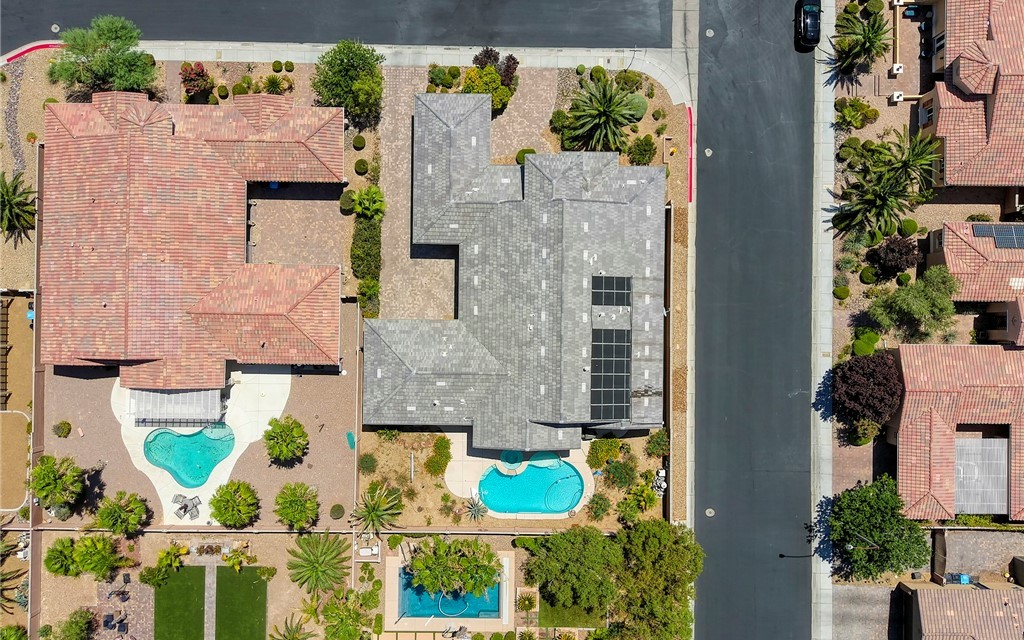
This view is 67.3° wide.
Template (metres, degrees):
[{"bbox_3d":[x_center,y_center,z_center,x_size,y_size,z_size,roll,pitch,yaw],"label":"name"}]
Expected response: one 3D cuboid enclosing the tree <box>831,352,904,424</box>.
[{"bbox_3d":[30.560,5.880,66.050,5.910,4.910,6.380,0,90,0],"label":"tree"}]

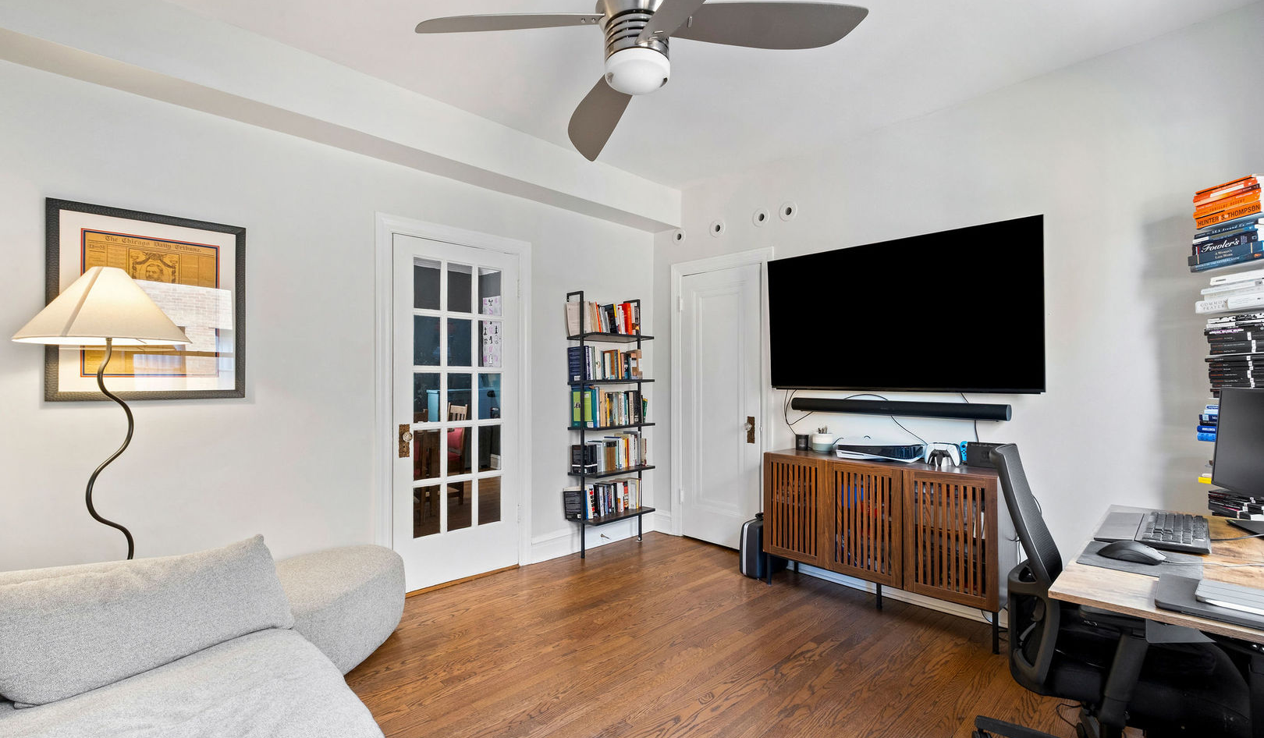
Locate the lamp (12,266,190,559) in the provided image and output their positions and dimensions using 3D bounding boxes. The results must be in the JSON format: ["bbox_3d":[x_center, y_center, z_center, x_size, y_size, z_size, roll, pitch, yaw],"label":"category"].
[{"bbox_3d":[-1.924,0.455,1.932,0.462,1.645,0.462,1,-1,-44],"label":"lamp"}]

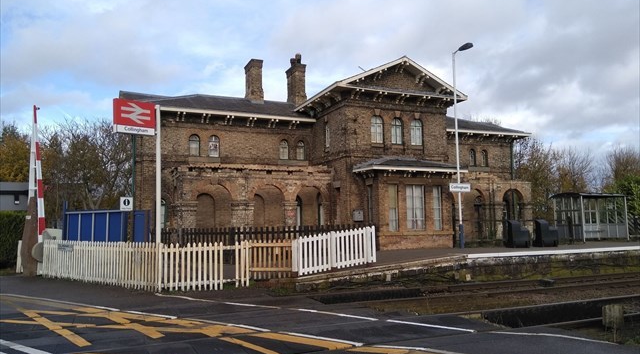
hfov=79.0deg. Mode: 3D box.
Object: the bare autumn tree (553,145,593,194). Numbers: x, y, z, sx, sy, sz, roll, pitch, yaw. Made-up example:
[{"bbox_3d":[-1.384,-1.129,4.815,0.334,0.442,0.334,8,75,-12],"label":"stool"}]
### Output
[{"bbox_3d":[24.953,0.805,37.593,4.500,7.819,4.500,2,-6,-20],"label":"bare autumn tree"}]

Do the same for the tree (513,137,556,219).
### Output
[{"bbox_3d":[17.722,0.451,31.612,4.300,7.453,4.300,2,-6,-20],"label":"tree"}]

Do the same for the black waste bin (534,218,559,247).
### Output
[{"bbox_3d":[9.329,2.319,16.083,0.893,1.140,0.517,2,-6,-20],"label":"black waste bin"}]

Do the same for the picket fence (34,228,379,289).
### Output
[{"bbox_3d":[-4.487,2.533,12.178,12.388,1.780,2.375,-2,-6,11],"label":"picket fence"}]

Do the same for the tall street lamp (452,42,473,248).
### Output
[{"bbox_3d":[6.056,-1.345,16.390,0.350,8.500,0.800,4,-8,-40],"label":"tall street lamp"}]

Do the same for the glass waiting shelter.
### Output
[{"bbox_3d":[14.653,2.156,20.991,3.888,2.539,1.597,2,-6,-20],"label":"glass waiting shelter"}]

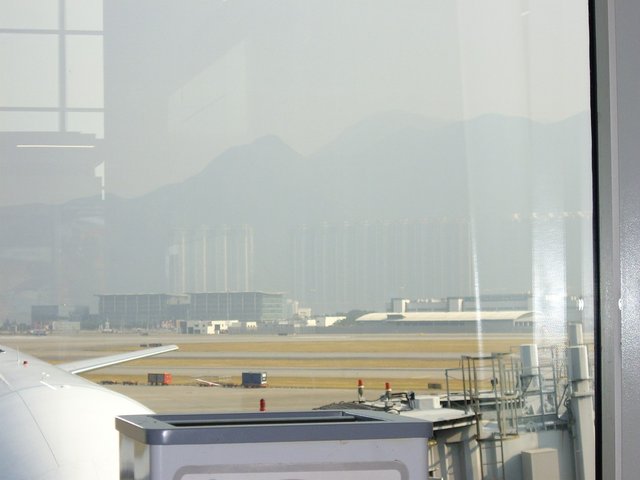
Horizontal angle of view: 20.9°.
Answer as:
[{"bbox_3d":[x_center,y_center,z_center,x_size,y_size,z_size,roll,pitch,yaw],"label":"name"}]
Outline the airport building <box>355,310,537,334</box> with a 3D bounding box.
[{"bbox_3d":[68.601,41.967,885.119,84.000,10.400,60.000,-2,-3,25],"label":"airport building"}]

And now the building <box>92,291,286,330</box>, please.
[{"bbox_3d":[-97.213,52.801,1300.728,139.000,25.700,35.000,-2,-3,25],"label":"building"}]

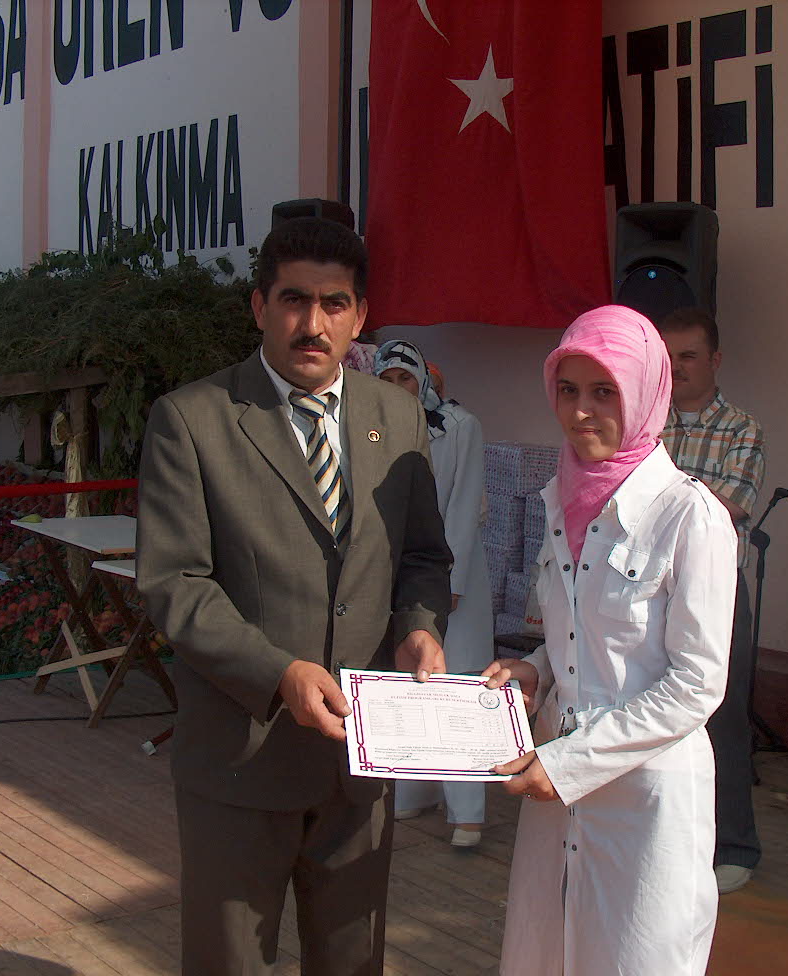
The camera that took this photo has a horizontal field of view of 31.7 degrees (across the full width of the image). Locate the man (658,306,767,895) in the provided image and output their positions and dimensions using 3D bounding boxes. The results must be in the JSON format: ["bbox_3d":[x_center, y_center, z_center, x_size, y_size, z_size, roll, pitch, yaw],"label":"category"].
[{"bbox_3d":[0.893,0.321,4.104,0.500,1.720,0.360,2,6,18],"label":"man"}]

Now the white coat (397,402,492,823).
[{"bbox_3d":[0.135,0.408,4.528,0.440,1.350,0.310,3,6,21],"label":"white coat"}]

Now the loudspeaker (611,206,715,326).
[{"bbox_3d":[1.063,-0.803,5.450,0.360,0.600,0.340,4,7,34],"label":"loudspeaker"}]

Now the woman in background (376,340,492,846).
[{"bbox_3d":[0.135,0.323,4.519,0.460,1.620,0.340,3,6,21],"label":"woman in background"}]

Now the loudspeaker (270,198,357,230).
[{"bbox_3d":[-0.418,-1.181,7.180,0.360,0.600,0.340,5,8,40],"label":"loudspeaker"}]

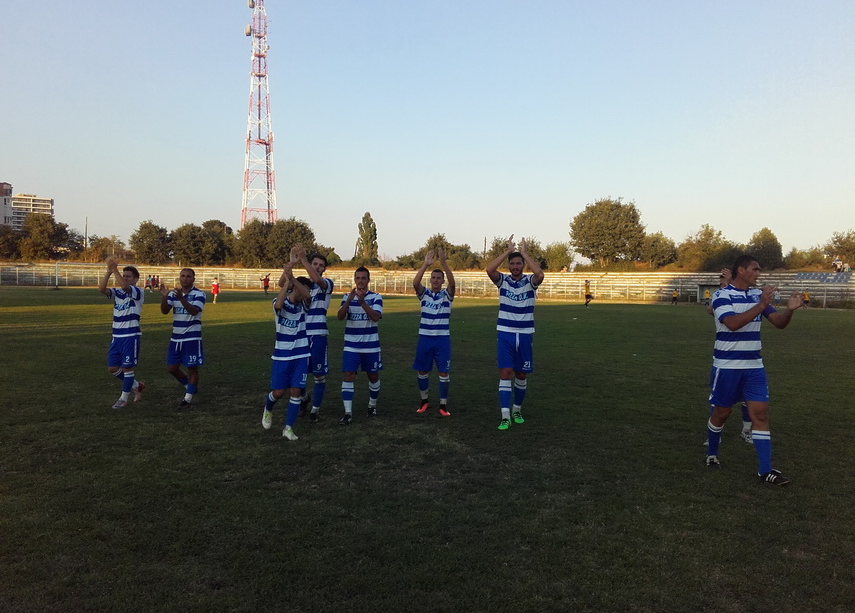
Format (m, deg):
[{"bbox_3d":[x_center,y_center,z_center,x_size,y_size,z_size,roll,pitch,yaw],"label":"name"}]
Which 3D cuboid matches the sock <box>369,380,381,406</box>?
[{"bbox_3d":[-0.615,1.009,8.880,0.120,0.300,0.125,3,12,0],"label":"sock"}]

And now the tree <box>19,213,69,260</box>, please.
[{"bbox_3d":[-49.154,-8.896,98.000,6.400,6.272,6.080,0,2,-27],"label":"tree"}]

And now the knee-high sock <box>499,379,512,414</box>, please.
[{"bbox_3d":[0.836,0.963,8.150,0.125,0.380,0.130,0,-1,12],"label":"knee-high sock"}]

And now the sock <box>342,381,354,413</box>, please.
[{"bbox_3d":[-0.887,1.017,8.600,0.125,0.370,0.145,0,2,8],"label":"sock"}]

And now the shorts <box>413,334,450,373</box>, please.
[{"bbox_3d":[0.053,0.553,9.100,0.440,0.460,0.300,1,2,3],"label":"shorts"}]

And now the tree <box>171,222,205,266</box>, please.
[{"bbox_3d":[-30.408,-7.855,97.000,4.400,5.700,4.400,1,2,0],"label":"tree"}]

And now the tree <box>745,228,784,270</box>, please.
[{"bbox_3d":[43.137,-7.296,98.000,5.200,5.400,5.000,1,2,0],"label":"tree"}]

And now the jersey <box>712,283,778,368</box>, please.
[{"bbox_3d":[2.683,0.170,6.500,0.520,0.700,0.360,0,2,-17],"label":"jersey"}]

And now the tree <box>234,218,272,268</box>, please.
[{"bbox_3d":[-22.109,-8.045,97.000,4.941,6.208,4.694,0,2,-13],"label":"tree"}]

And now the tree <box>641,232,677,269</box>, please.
[{"bbox_3d":[29.267,-7.032,97.000,4.561,4.688,4.333,1,2,17],"label":"tree"}]

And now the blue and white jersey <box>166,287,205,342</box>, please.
[{"bbox_3d":[-3.050,0.101,9.650,0.480,0.660,0.320,1,2,2],"label":"blue and white jersey"}]

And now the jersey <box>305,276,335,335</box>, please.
[{"bbox_3d":[-1.232,0.000,8.500,0.440,0.660,0.320,1,2,14],"label":"jersey"}]

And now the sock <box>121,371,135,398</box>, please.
[{"bbox_3d":[-3.699,0.975,9.450,0.130,0.350,0.150,4,-3,23],"label":"sock"}]

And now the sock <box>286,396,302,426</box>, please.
[{"bbox_3d":[-1.344,1.058,7.680,0.115,0.300,0.120,9,-2,-17],"label":"sock"}]

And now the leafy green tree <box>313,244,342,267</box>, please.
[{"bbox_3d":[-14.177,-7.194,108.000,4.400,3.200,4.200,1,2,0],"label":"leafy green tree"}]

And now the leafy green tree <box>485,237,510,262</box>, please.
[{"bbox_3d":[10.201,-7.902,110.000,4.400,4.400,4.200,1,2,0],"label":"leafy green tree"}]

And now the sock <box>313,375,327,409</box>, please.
[{"bbox_3d":[-1.220,0.977,8.650,0.125,0.380,0.135,1,2,8],"label":"sock"}]

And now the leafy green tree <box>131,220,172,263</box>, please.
[{"bbox_3d":[-34.969,-8.045,97.000,5.321,5.701,5.055,0,2,-20],"label":"leafy green tree"}]

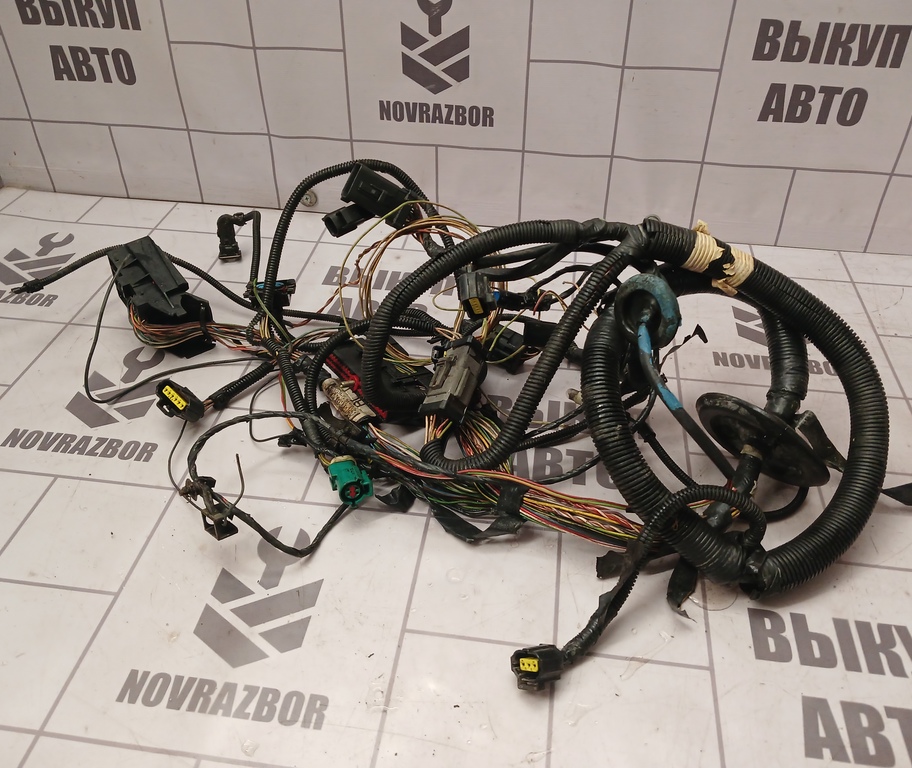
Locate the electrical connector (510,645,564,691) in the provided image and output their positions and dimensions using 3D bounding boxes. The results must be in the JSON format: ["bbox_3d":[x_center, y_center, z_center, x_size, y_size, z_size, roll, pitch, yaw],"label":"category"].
[{"bbox_3d":[0.050,0.172,0.486,0.020,0.021,0.024,-11,-12,37],"label":"electrical connector"}]

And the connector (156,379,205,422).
[{"bbox_3d":[-0.235,0.014,0.674,0.033,0.021,0.022,37,5,9],"label":"connector"}]

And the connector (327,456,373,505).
[{"bbox_3d":[-0.080,0.071,0.595,0.029,0.022,0.041,-2,23,-17],"label":"connector"}]

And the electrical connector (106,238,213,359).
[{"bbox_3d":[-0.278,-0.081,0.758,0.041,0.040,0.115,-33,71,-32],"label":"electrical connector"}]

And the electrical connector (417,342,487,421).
[{"bbox_3d":[-0.001,-0.001,0.668,0.033,0.021,0.068,-17,41,44],"label":"electrical connector"}]

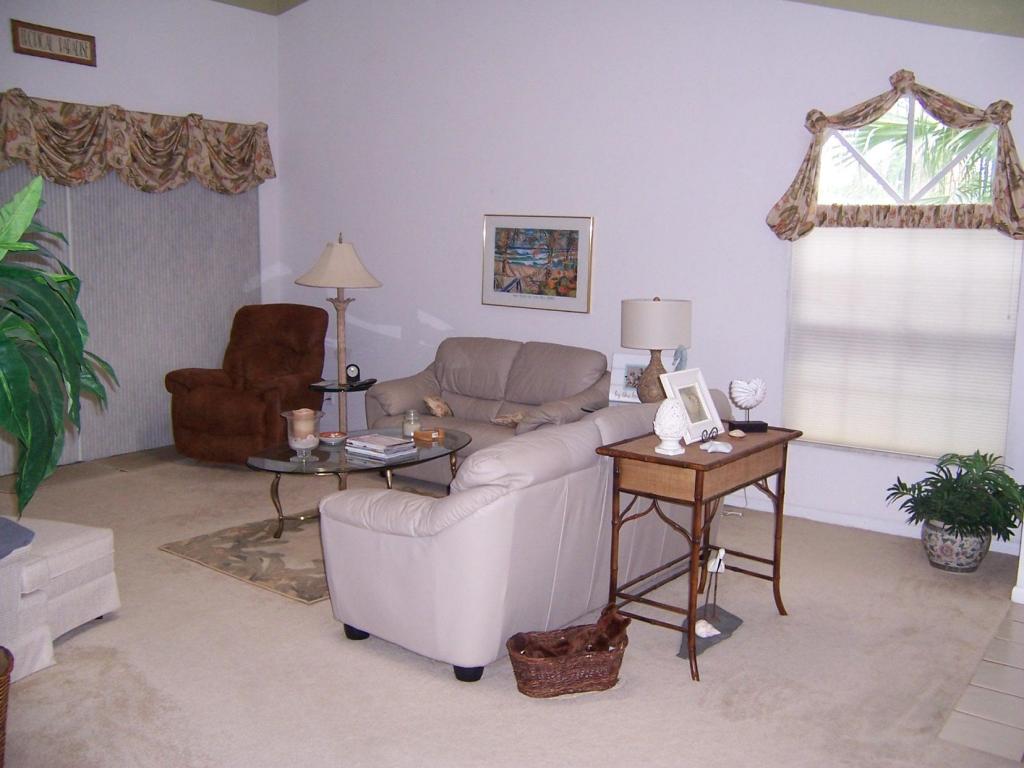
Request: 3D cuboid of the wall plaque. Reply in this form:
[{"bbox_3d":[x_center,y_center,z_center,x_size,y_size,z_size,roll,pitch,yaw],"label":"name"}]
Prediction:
[{"bbox_3d":[-2.852,-2.131,6.115,0.020,0.189,0.548,7,10,34],"label":"wall plaque"}]

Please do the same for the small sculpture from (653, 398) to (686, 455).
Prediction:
[{"bbox_3d":[0.595,0.148,3.658,0.123,0.206,0.123,1,8,0],"label":"small sculpture"}]

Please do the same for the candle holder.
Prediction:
[{"bbox_3d":[-1.031,0.240,4.820,0.203,0.262,0.203,1,8,0],"label":"candle holder"}]

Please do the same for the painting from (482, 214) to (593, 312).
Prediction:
[{"bbox_3d":[0.146,-0.796,6.413,0.852,0.601,0.025,7,10,34],"label":"painting"}]

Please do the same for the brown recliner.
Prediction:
[{"bbox_3d":[-1.834,-0.040,7.046,0.901,1.040,0.885,4,9,21],"label":"brown recliner"}]

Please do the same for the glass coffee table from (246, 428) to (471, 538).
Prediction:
[{"bbox_3d":[-0.758,0.561,5.122,0.801,0.451,1.310,8,11,40],"label":"glass coffee table"}]

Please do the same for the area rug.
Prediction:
[{"bbox_3d":[-0.773,0.783,5.122,1.144,0.011,1.663,8,11,39],"label":"area rug"}]

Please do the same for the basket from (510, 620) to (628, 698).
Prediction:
[{"bbox_3d":[0.205,0.970,3.428,0.439,0.172,0.246,-1,9,-16],"label":"basket"}]

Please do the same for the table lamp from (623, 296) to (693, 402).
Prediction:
[{"bbox_3d":[0.809,-0.178,5.463,0.400,0.611,0.400,1,8,0],"label":"table lamp"}]

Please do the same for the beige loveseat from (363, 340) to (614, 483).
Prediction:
[{"bbox_3d":[-0.136,0.190,6.202,1.540,0.896,0.847,7,10,34],"label":"beige loveseat"}]

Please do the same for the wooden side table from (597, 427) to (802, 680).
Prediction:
[{"bbox_3d":[0.755,0.606,3.878,0.431,0.782,0.862,8,11,37],"label":"wooden side table"}]

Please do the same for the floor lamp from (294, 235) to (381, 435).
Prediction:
[{"bbox_3d":[-1.148,-0.216,6.584,0.581,1.548,0.581,1,8,0],"label":"floor lamp"}]

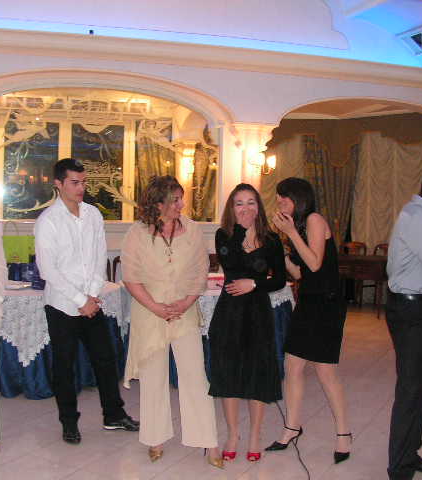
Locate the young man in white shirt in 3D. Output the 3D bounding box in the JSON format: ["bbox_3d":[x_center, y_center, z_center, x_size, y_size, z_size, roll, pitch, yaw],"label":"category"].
[{"bbox_3d":[-0.808,0.377,4.334,0.530,1.780,0.450,0,2,-27],"label":"young man in white shirt"}]

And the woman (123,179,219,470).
[{"bbox_3d":[-0.235,0.457,3.986,0.540,1.660,0.370,1,2,-13],"label":"woman"}]

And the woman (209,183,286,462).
[{"bbox_3d":[0.223,0.478,4.036,0.450,1.630,0.360,1,2,3],"label":"woman"}]

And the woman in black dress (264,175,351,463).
[{"bbox_3d":[0.602,0.468,4.096,0.450,1.660,0.420,0,2,-22],"label":"woman in black dress"}]

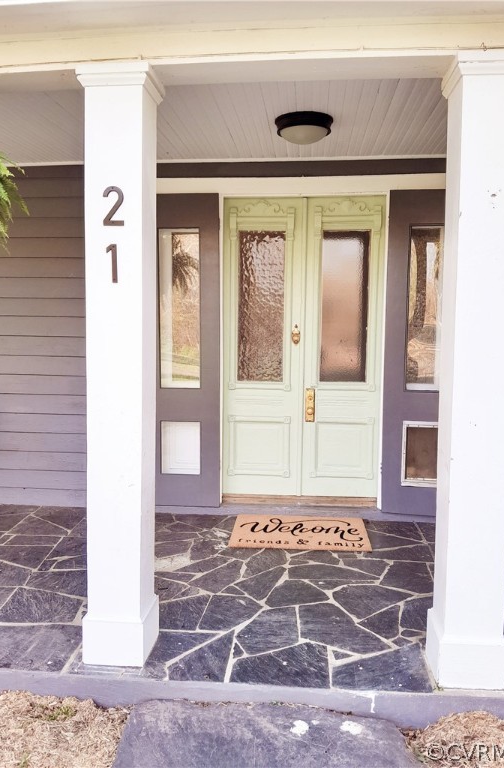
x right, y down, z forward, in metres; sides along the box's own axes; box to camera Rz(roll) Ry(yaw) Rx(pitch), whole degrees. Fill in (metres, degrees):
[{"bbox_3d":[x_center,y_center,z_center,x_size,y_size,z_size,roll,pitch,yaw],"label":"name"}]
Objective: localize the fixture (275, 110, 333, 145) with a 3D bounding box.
[{"bbox_3d":[0.315,-1.522,3.480,0.349,0.138,0.349,1,4,5],"label":"fixture"}]

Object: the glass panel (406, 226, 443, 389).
[{"bbox_3d":[1.294,-0.537,4.208,0.308,1.204,0.030,1,4,5],"label":"glass panel"}]

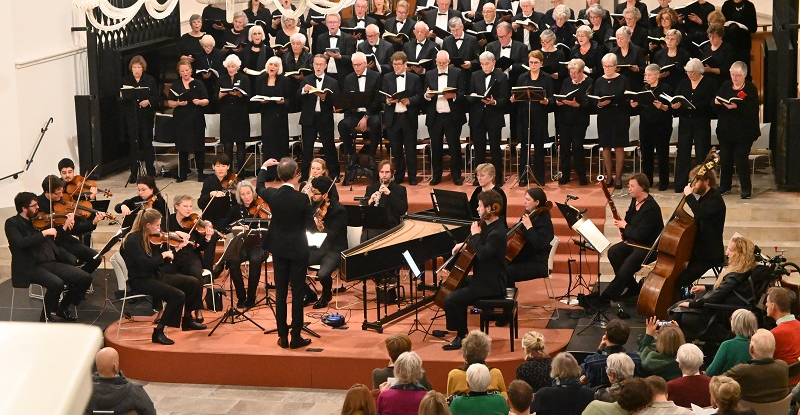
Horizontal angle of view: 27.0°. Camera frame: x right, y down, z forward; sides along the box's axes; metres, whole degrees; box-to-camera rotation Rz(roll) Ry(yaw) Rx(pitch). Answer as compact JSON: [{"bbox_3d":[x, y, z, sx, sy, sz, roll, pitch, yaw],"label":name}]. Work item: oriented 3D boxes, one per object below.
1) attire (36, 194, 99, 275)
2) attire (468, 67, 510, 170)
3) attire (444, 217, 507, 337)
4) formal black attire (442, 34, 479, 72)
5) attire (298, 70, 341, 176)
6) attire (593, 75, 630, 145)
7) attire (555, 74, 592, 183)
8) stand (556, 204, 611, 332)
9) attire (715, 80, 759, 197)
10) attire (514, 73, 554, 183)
[{"bbox_3d":[-3.683,0.417,18.400,0.780,1.040,0.540,3,10,25],"label":"attire"},{"bbox_3d":[1.149,-1.042,21.582,0.520,1.450,0.380,1,10,15],"label":"attire"},{"bbox_3d":[0.736,0.697,15.778,0.640,1.160,0.500,-1,9,2],"label":"attire"},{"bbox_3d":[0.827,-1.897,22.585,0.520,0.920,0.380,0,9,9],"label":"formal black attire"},{"bbox_3d":[-1.129,-1.080,22.638,0.550,1.483,0.400,-2,10,-3],"label":"attire"},{"bbox_3d":[2.698,-1.255,21.258,0.490,0.920,0.380,1,10,16],"label":"attire"},{"bbox_3d":[2.233,-1.027,21.448,0.470,1.370,0.380,2,10,21],"label":"attire"},{"bbox_3d":[1.801,0.605,15.750,0.500,1.120,0.520,1,9,12],"label":"stand"},{"bbox_3d":[4.160,-0.888,20.600,0.540,1.410,0.380,2,9,21],"label":"attire"},{"bbox_3d":[1.694,-0.998,21.385,0.490,1.400,0.400,1,10,12],"label":"attire"}]

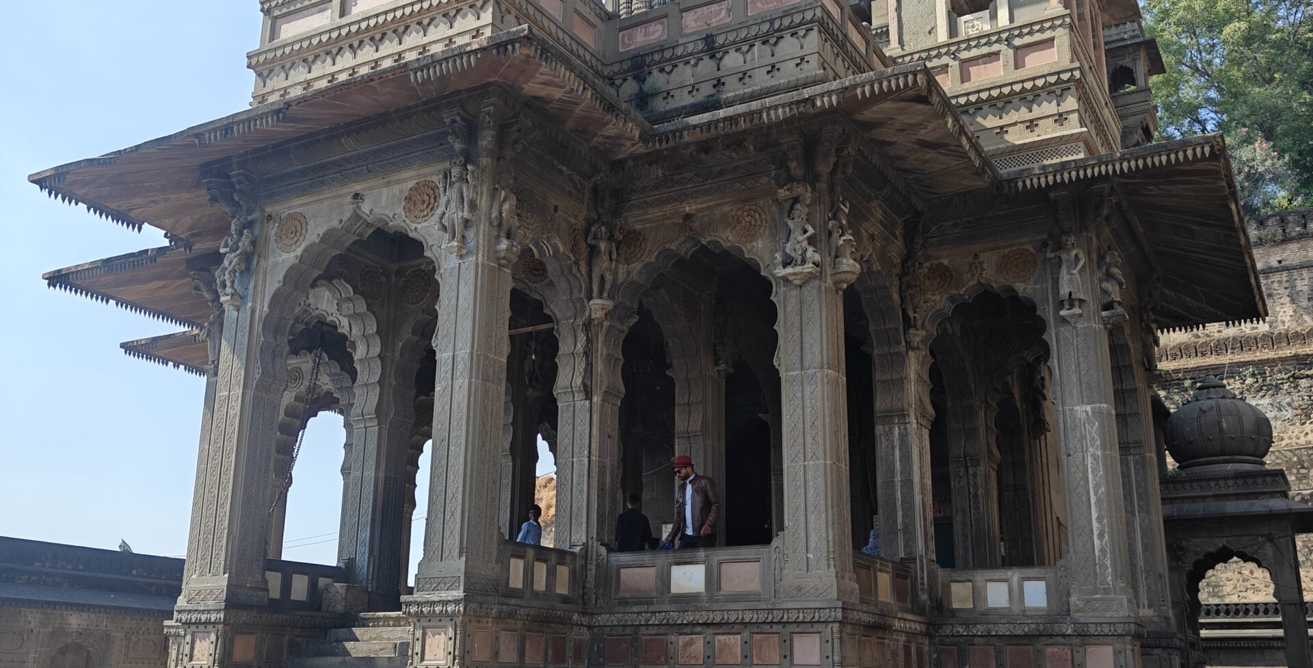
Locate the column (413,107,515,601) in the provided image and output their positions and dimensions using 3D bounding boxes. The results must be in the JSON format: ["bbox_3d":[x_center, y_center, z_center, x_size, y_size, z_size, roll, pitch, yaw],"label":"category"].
[{"bbox_3d":[-1.816,0.127,11.990,0.572,4.925,0.572,-8,-19,28],"label":"column"}]

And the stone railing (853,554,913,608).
[{"bbox_3d":[2.536,2.822,13.621,0.170,0.570,2.000,-8,-19,28],"label":"stone railing"}]

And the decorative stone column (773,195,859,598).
[{"bbox_3d":[1.715,0.647,13.106,0.640,4.500,0.650,-8,-19,28],"label":"decorative stone column"}]

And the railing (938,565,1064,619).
[{"bbox_3d":[4.074,3.029,14.255,1.480,0.570,0.170,-8,-19,28],"label":"railing"}]

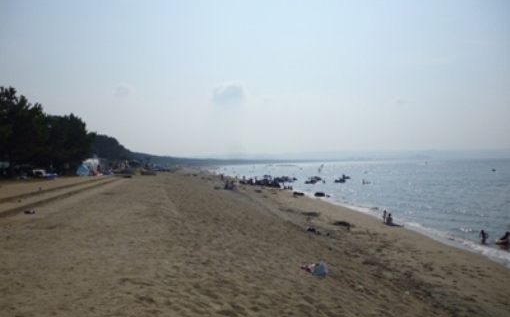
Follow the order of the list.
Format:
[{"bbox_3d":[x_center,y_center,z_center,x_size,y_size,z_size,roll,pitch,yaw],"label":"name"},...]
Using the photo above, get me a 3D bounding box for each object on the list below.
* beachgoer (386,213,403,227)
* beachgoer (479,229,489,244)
[{"bbox_3d":[9.716,4.262,28.600,1.020,0.870,0.500,0,0,-16],"label":"beachgoer"},{"bbox_3d":[12.624,4.420,22.800,0.430,0.950,0.300,-1,0,41],"label":"beachgoer"}]

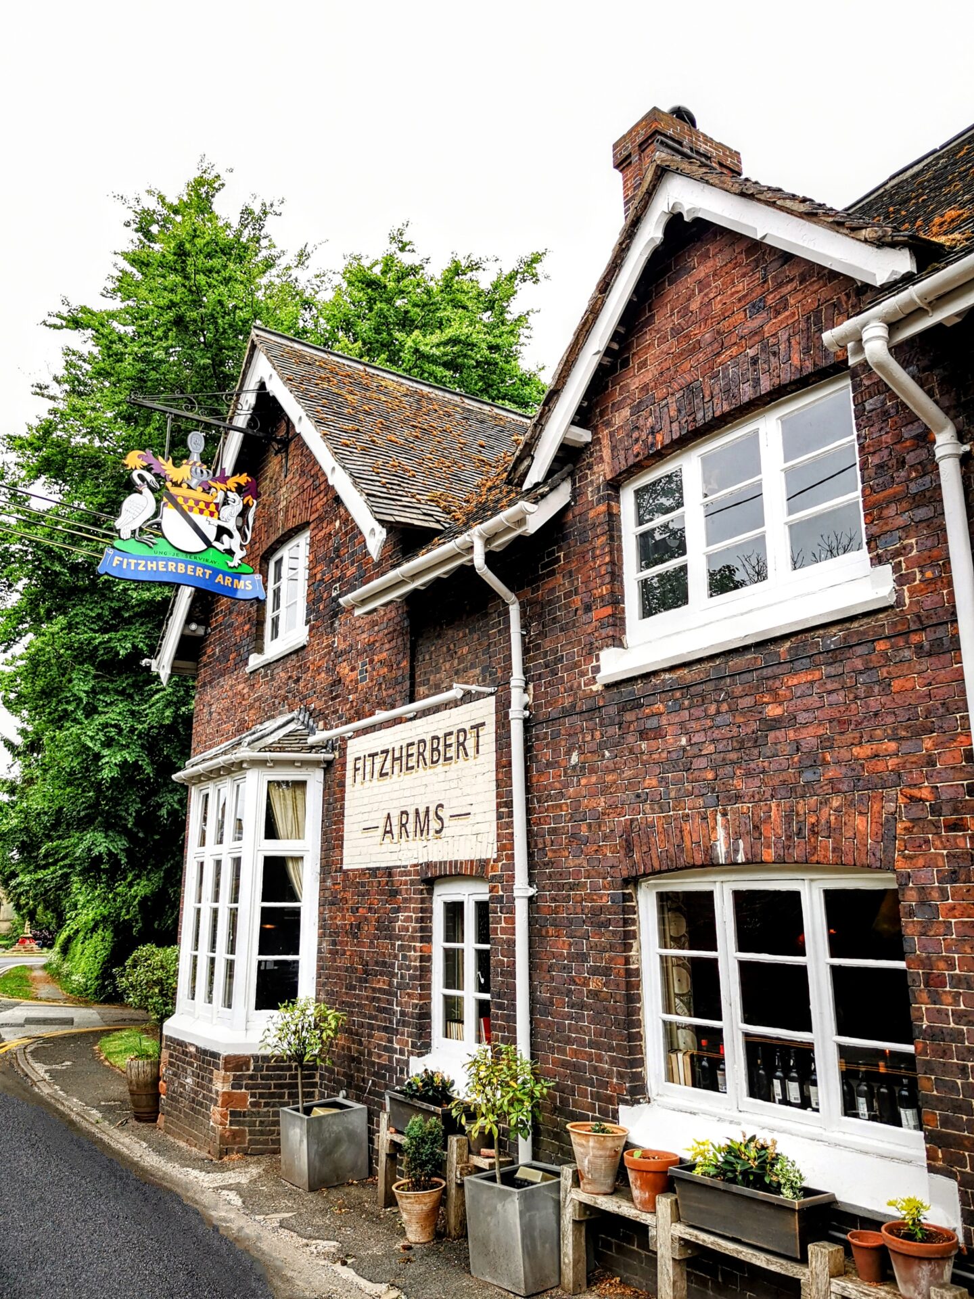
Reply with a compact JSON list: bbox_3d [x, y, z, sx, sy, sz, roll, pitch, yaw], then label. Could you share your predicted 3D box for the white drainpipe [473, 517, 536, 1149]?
[{"bbox_3d":[0.087,1.314,6.336,0.416,4.257,0.119,10,-17,-34],"label":"white drainpipe"}]

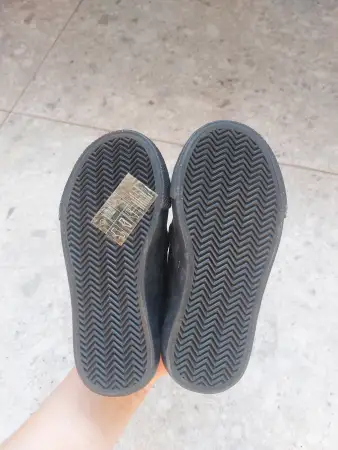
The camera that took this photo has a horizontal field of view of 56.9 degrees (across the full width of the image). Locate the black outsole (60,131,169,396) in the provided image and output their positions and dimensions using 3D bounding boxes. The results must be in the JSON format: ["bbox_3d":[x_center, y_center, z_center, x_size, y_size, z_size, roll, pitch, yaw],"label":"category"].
[{"bbox_3d":[-0.040,0.028,0.289,0.087,0.082,0.214,-1,84,5],"label":"black outsole"}]

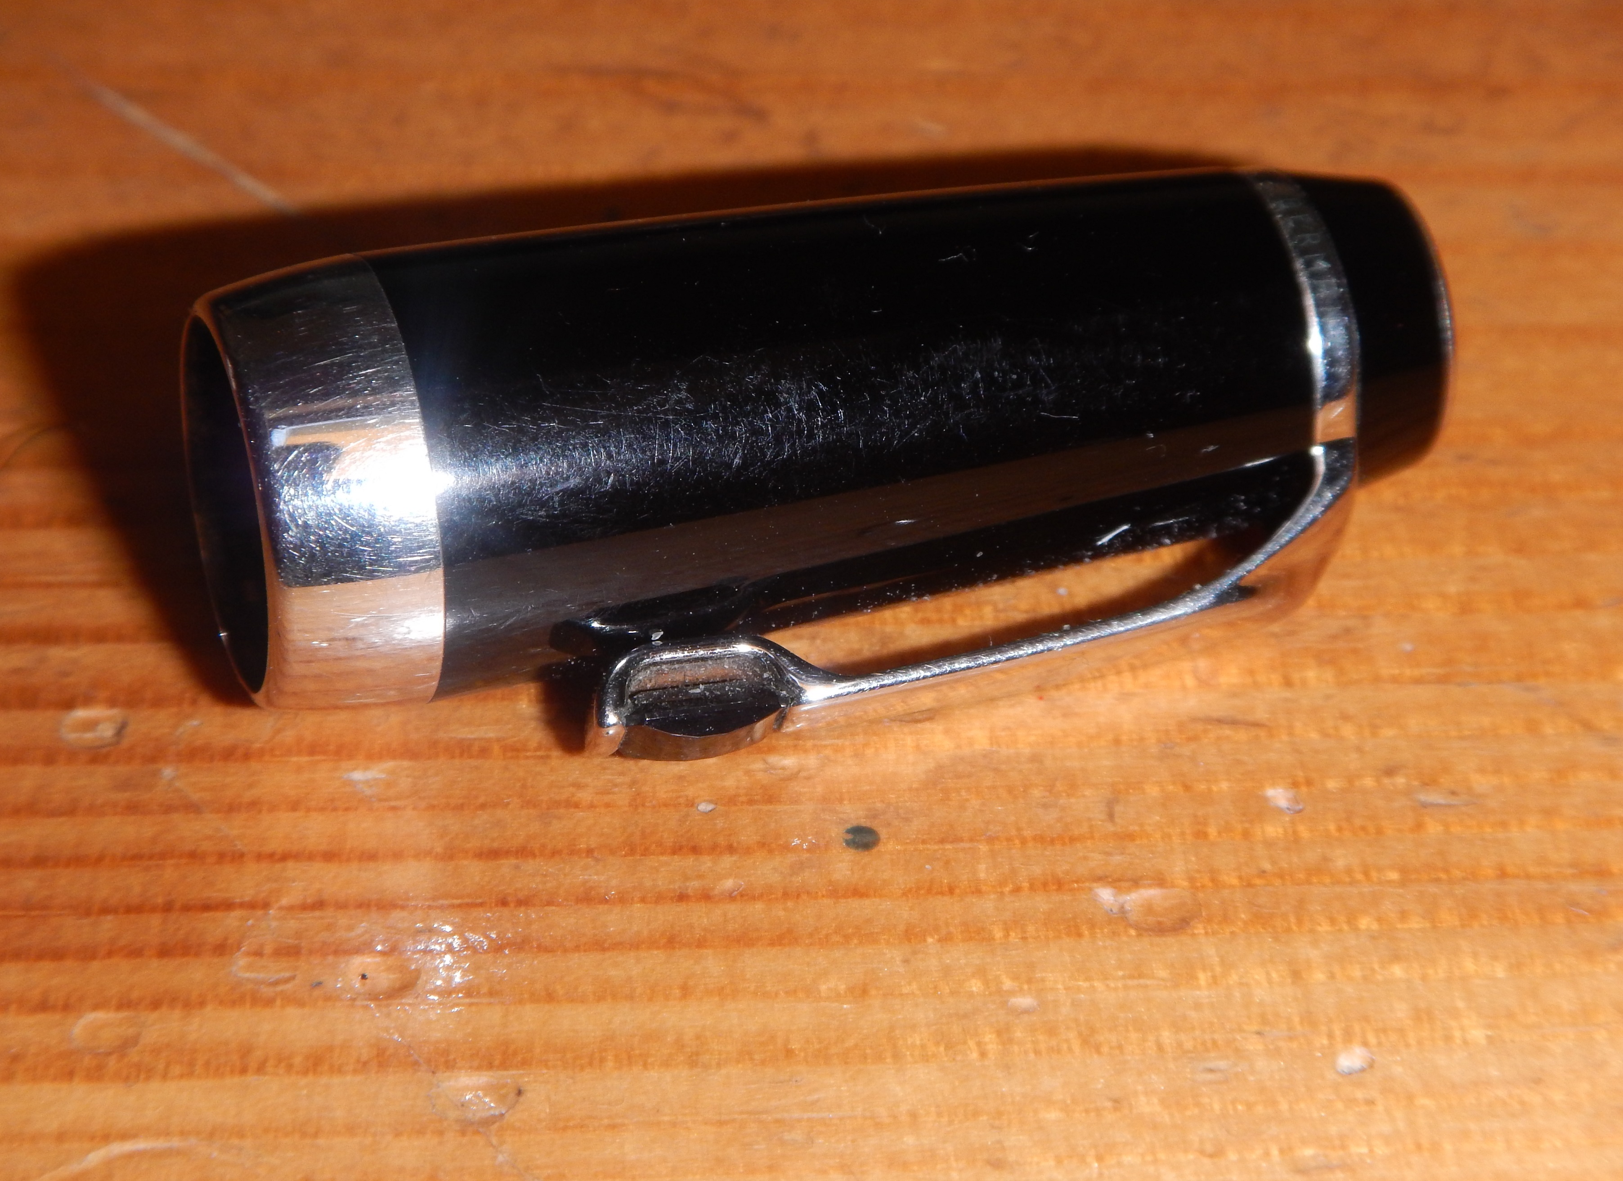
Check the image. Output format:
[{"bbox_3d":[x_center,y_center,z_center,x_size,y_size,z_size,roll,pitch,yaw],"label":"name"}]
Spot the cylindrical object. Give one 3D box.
[{"bbox_3d":[0.001,-0.006,0.136,0.040,0.014,0.014,-9,40,-17],"label":"cylindrical object"}]

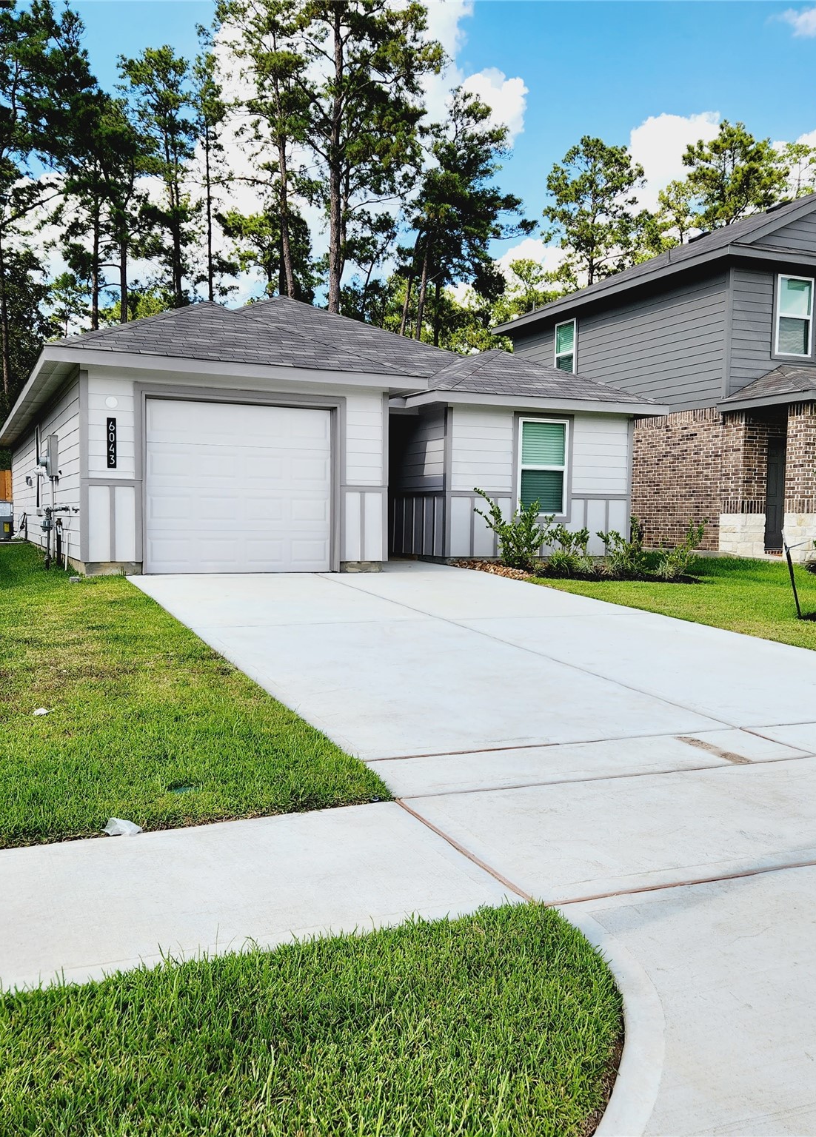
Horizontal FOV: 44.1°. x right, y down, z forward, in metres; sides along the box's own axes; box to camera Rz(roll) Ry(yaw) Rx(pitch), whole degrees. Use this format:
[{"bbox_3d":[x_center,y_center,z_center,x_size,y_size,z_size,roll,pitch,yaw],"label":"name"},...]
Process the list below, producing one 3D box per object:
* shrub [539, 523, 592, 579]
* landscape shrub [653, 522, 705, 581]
[{"bbox_3d":[2.321,-0.266,14.942,0.800,0.750,0.740,1,3,0],"label":"shrub"},{"bbox_3d":[4.229,-0.264,15.573,0.820,0.880,0.760,0,3,-24],"label":"landscape shrub"}]

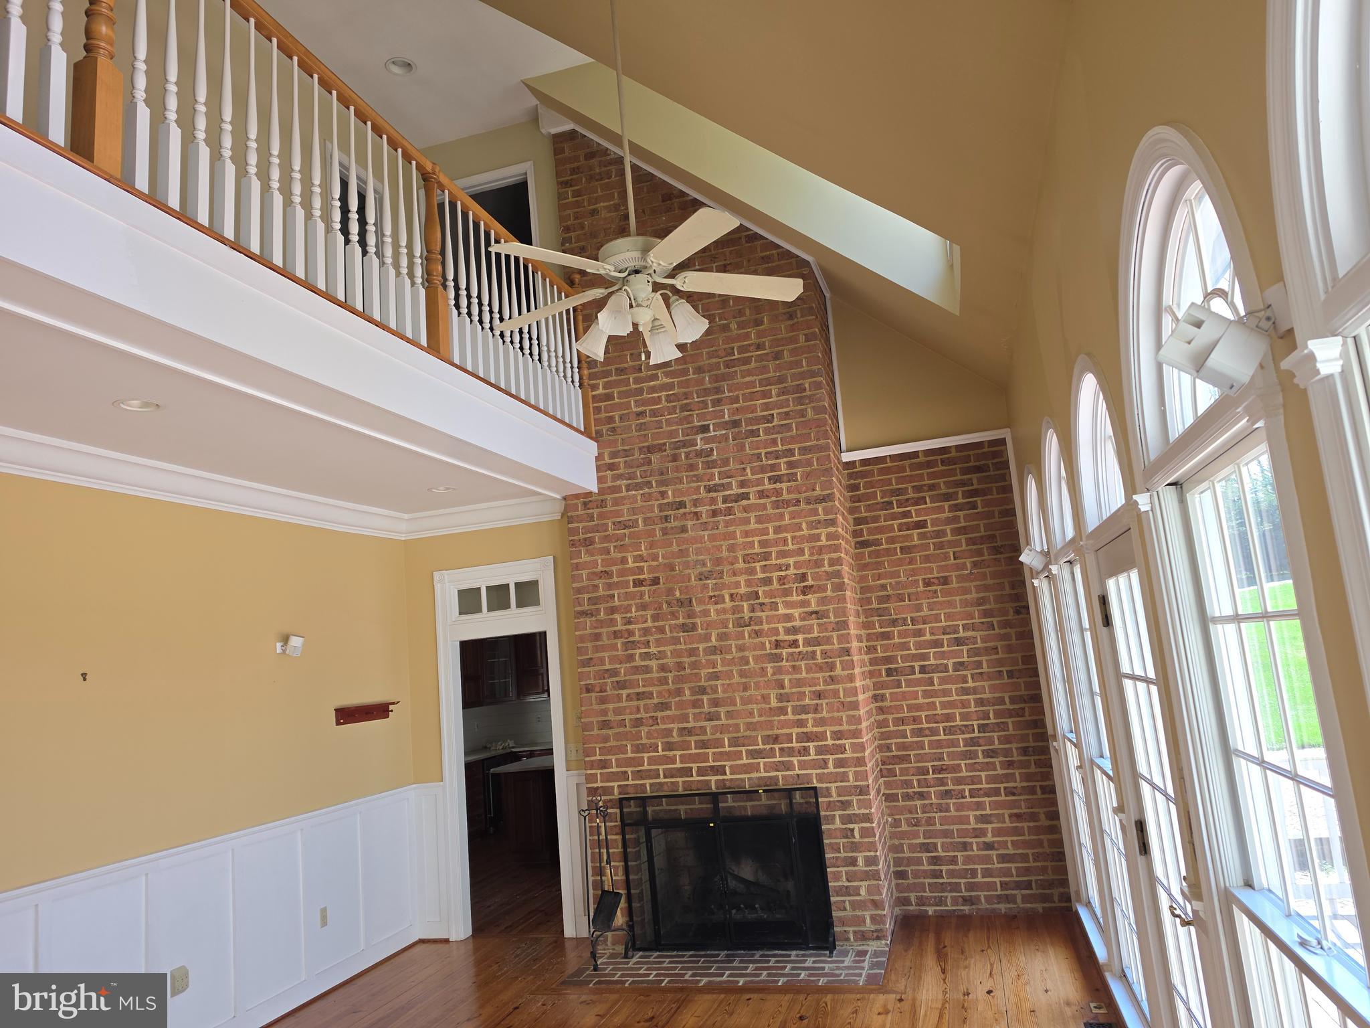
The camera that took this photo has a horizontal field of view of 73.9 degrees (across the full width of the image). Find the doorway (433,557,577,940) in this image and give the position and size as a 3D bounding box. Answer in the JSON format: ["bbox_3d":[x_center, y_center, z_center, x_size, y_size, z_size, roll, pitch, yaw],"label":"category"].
[{"bbox_3d":[-1.261,1.624,6.398,0.947,2.549,0.137,-7,-9,15],"label":"doorway"}]

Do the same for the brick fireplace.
[{"bbox_3d":[0.689,-0.136,6.168,2.937,5.607,0.658,-7,-9,15],"label":"brick fireplace"}]

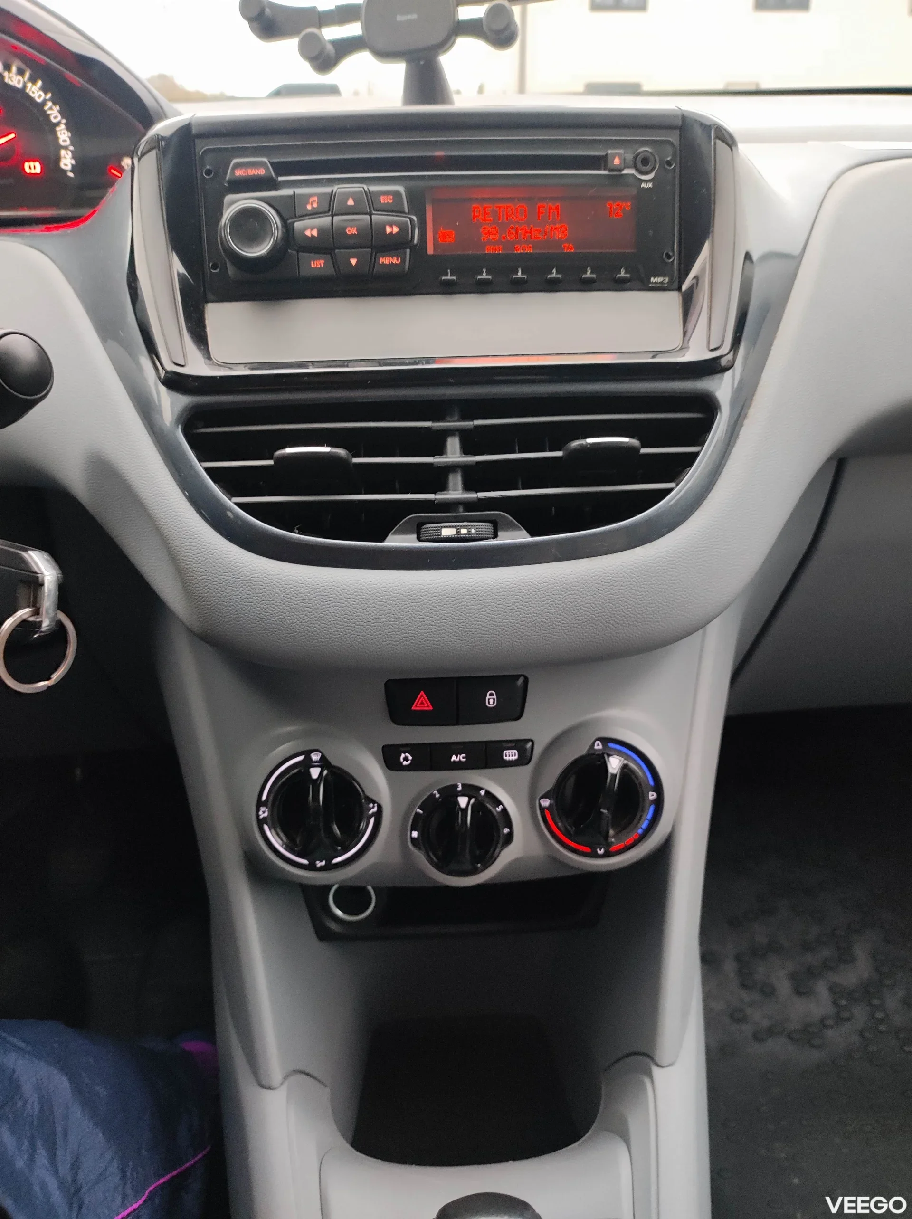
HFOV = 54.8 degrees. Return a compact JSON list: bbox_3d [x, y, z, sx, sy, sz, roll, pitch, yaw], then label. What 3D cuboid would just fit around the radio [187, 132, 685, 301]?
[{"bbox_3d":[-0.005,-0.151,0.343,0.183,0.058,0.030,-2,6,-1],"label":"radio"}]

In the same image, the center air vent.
[{"bbox_3d":[-0.001,-0.057,0.359,0.208,0.053,0.040,-2,6,-1],"label":"center air vent"}]

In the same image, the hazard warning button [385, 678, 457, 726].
[{"bbox_3d":[-0.016,0.042,0.403,0.032,0.021,0.010,-2,6,-1],"label":"hazard warning button"}]

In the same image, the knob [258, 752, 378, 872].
[{"bbox_3d":[-0.063,0.093,0.396,0.054,0.055,0.022,-2,6,-1],"label":"knob"}]

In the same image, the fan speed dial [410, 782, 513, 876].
[{"bbox_3d":[0.003,0.103,0.398,0.046,0.043,0.022,-2,6,-1],"label":"fan speed dial"}]

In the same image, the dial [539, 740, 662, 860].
[{"bbox_3d":[0.067,0.089,0.399,0.056,0.055,0.022,-2,6,-1],"label":"dial"}]

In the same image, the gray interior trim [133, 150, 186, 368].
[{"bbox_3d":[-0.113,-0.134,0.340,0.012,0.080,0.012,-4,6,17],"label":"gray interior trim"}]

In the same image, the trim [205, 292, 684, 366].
[{"bbox_3d":[-0.004,-0.109,0.344,0.185,0.023,0.008,-2,6,-1],"label":"trim"}]

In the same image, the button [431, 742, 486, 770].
[{"bbox_3d":[0.001,0.067,0.407,0.025,0.012,0.008,-2,6,-1],"label":"button"}]

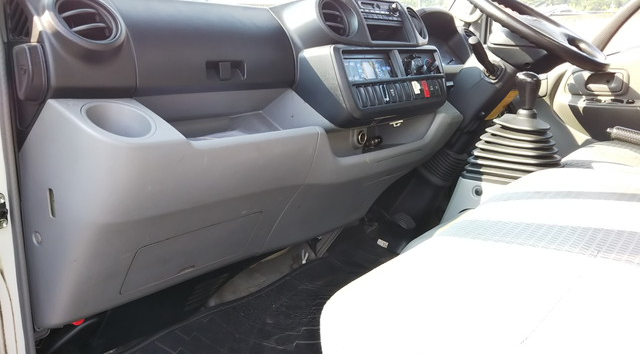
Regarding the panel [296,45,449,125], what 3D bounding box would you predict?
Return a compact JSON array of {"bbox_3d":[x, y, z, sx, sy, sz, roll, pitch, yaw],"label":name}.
[{"bbox_3d":[0.133,-0.202,1.224,0.090,0.150,0.400,-8,4,41],"label":"panel"}]

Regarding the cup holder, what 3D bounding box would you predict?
[{"bbox_3d":[-0.248,-0.043,0.683,0.084,0.065,0.084,24,24,32],"label":"cup holder"}]

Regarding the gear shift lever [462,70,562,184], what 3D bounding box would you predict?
[{"bbox_3d":[0.390,-0.101,1.112,0.145,0.215,0.150,20,22,34],"label":"gear shift lever"}]

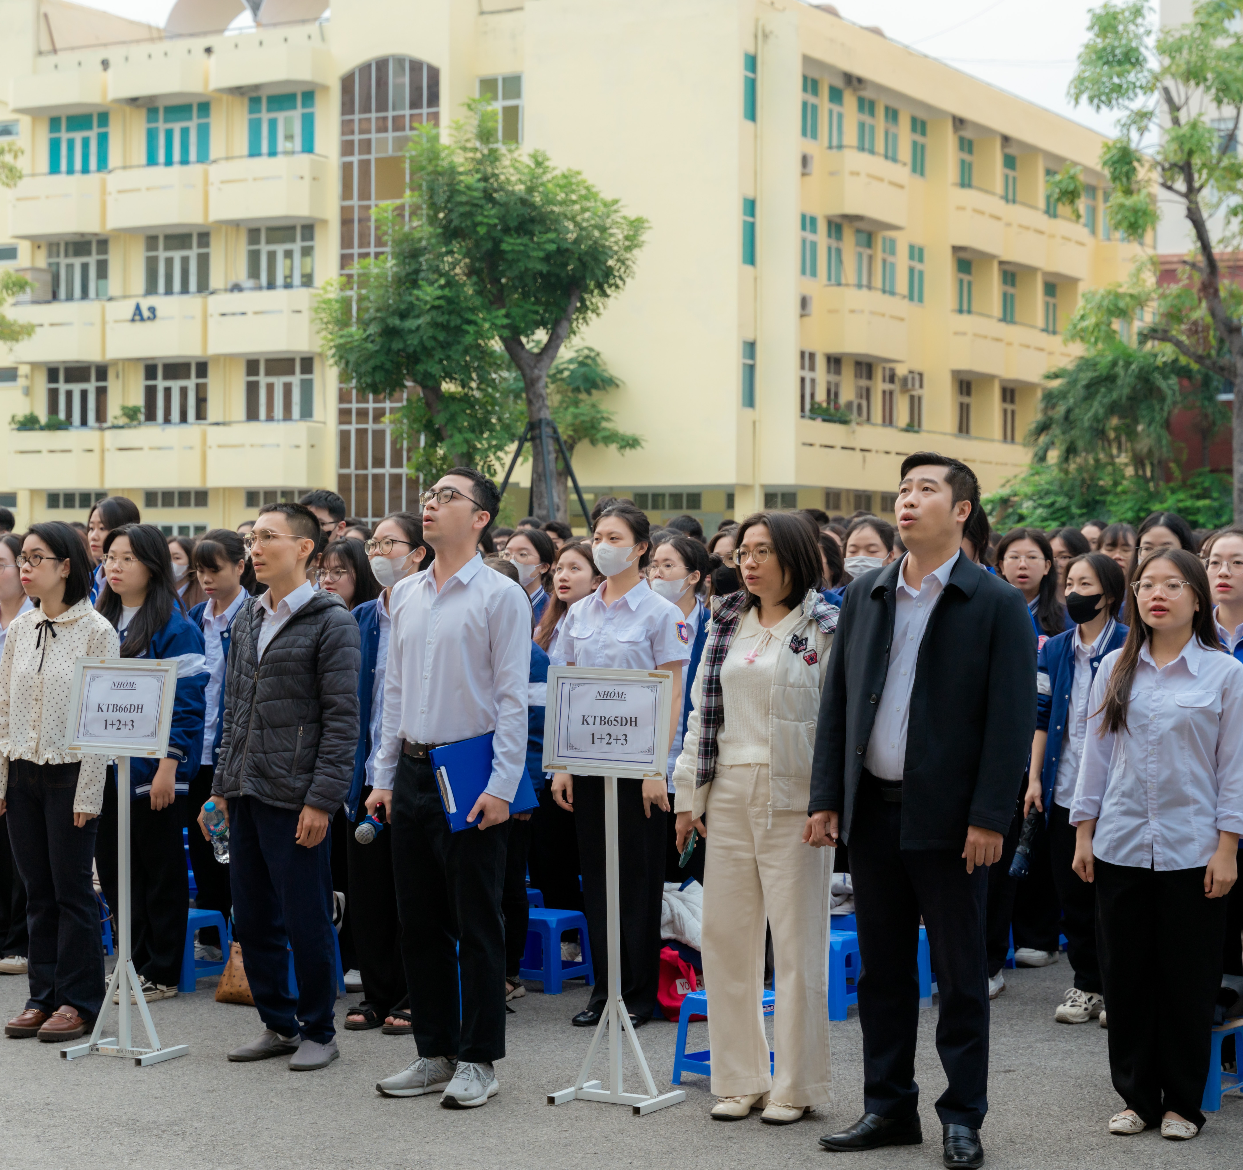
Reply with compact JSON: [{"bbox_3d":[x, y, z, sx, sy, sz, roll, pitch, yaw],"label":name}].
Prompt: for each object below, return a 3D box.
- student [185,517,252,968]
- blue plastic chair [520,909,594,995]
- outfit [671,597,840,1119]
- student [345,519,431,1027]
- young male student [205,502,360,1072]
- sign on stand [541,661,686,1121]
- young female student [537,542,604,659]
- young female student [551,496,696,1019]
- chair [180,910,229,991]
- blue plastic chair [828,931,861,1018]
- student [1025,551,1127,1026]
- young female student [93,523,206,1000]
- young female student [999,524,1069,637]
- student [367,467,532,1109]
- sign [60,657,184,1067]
[{"bbox_3d":[-1.511,0.593,9.751,0.450,1.606,0.310,1,1,25],"label":"student"},{"bbox_3d":[-0.263,1.287,9.113,0.260,0.250,0.260,1,1,36],"label":"blue plastic chair"},{"bbox_3d":[0.377,0.730,7.127,0.480,1.389,0.330,1,1,26],"label":"outfit"},{"bbox_3d":[-0.739,0.595,8.273,0.460,1.650,0.300,1,1,33],"label":"student"},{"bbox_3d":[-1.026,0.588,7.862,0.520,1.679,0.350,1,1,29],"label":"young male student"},{"bbox_3d":[-0.025,0.835,7.151,0.390,1.207,0.250,1,1,29],"label":"sign on stand"},{"bbox_3d":[-0.190,0.623,9.509,0.450,1.573,0.300,1,1,30],"label":"young female student"},{"bbox_3d":[0.008,0.573,8.387,0.480,1.702,0.300,1,1,28],"label":"young female student"},{"bbox_3d":[-1.527,1.272,9.075,0.250,0.265,0.250,1,1,36],"label":"chair"},{"bbox_3d":[0.677,1.299,8.623,0.260,0.250,0.260,1,1,36],"label":"blue plastic chair"},{"bbox_3d":[1.520,0.661,8.523,0.450,1.544,0.310,1,1,27],"label":"student"},{"bbox_3d":[-1.651,0.596,8.963,0.490,1.624,0.330,1,1,28],"label":"young female student"},{"bbox_3d":[1.503,0.607,9.409,0.450,1.632,0.300,1,1,24],"label":"young female student"},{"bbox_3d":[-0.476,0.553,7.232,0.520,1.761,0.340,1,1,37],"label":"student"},{"bbox_3d":[-1.509,0.826,7.853,0.375,1.198,0.270,1,1,28],"label":"sign"}]

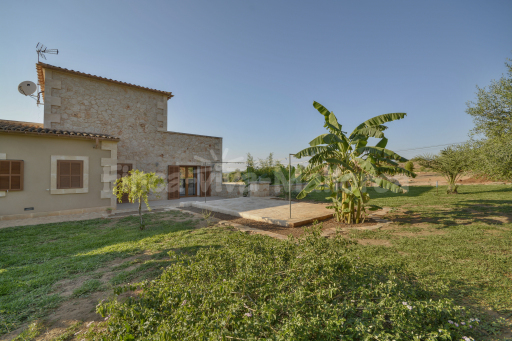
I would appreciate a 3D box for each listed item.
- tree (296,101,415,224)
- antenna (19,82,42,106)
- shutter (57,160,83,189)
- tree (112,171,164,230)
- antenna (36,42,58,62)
[{"bbox_3d":[3.450,-0.290,7.400,3.900,4.250,3.600,0,-1,0],"label":"tree"},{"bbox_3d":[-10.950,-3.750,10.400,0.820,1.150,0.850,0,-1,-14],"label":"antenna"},{"bbox_3d":[-7.600,0.180,8.750,0.830,1.160,0.050,0,-1,-41],"label":"shutter"},{"bbox_3d":[-3.740,0.950,6.800,1.500,1.900,1.400,0,-1,0],"label":"tree"},{"bbox_3d":[-10.600,-6.000,10.850,1.100,0.950,0.500,0,-1,-1],"label":"antenna"}]

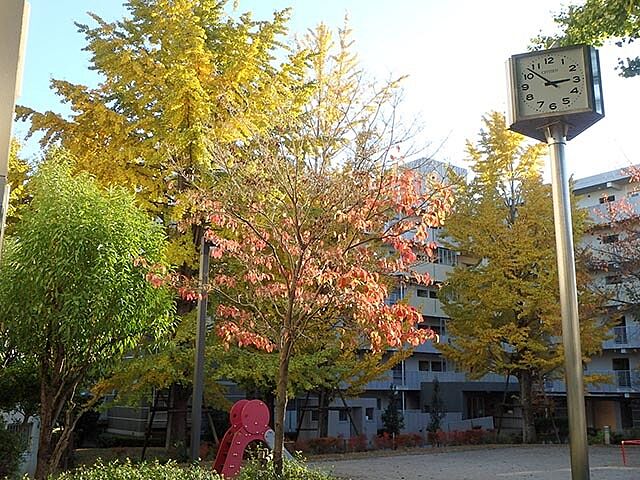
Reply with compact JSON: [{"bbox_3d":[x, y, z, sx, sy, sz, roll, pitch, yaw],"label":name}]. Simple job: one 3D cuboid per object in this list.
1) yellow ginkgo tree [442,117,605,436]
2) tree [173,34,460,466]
[{"bbox_3d":[8.265,1.188,27.365,6.810,13.710,6.260,0,-12,0],"label":"yellow ginkgo tree"},{"bbox_3d":[-0.171,-0.080,11.058,4.730,7.680,4.020,0,-12,0],"label":"tree"}]

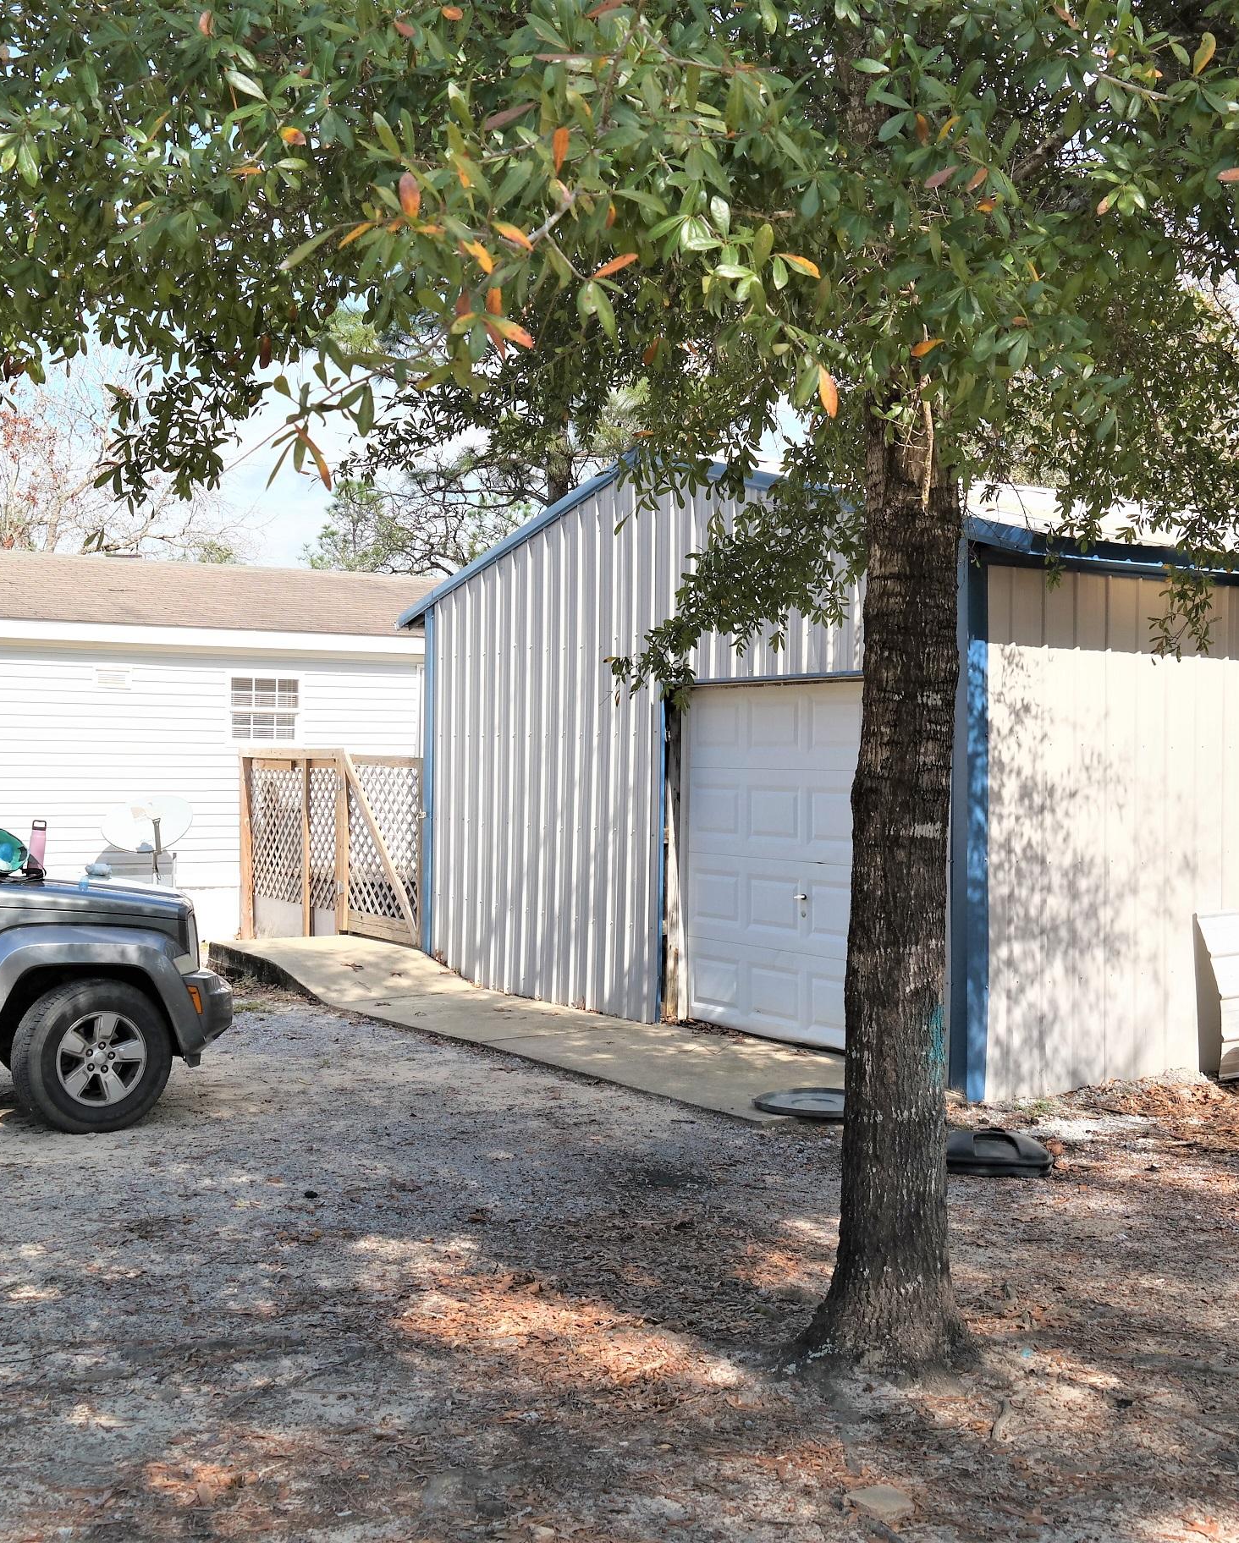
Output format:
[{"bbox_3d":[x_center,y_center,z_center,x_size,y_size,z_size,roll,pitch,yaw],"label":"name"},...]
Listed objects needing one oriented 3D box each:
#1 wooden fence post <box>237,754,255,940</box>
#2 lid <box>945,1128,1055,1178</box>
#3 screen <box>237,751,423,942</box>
[{"bbox_3d":[-3.627,0.740,16.842,0.110,1.862,0.100,0,0,-32],"label":"wooden fence post"},{"bbox_3d":[1.490,1.550,7.200,0.600,0.145,0.600,1,0,0],"label":"lid"},{"bbox_3d":[-2.575,0.750,15.161,0.140,1.882,4.066,0,0,-32],"label":"screen"}]

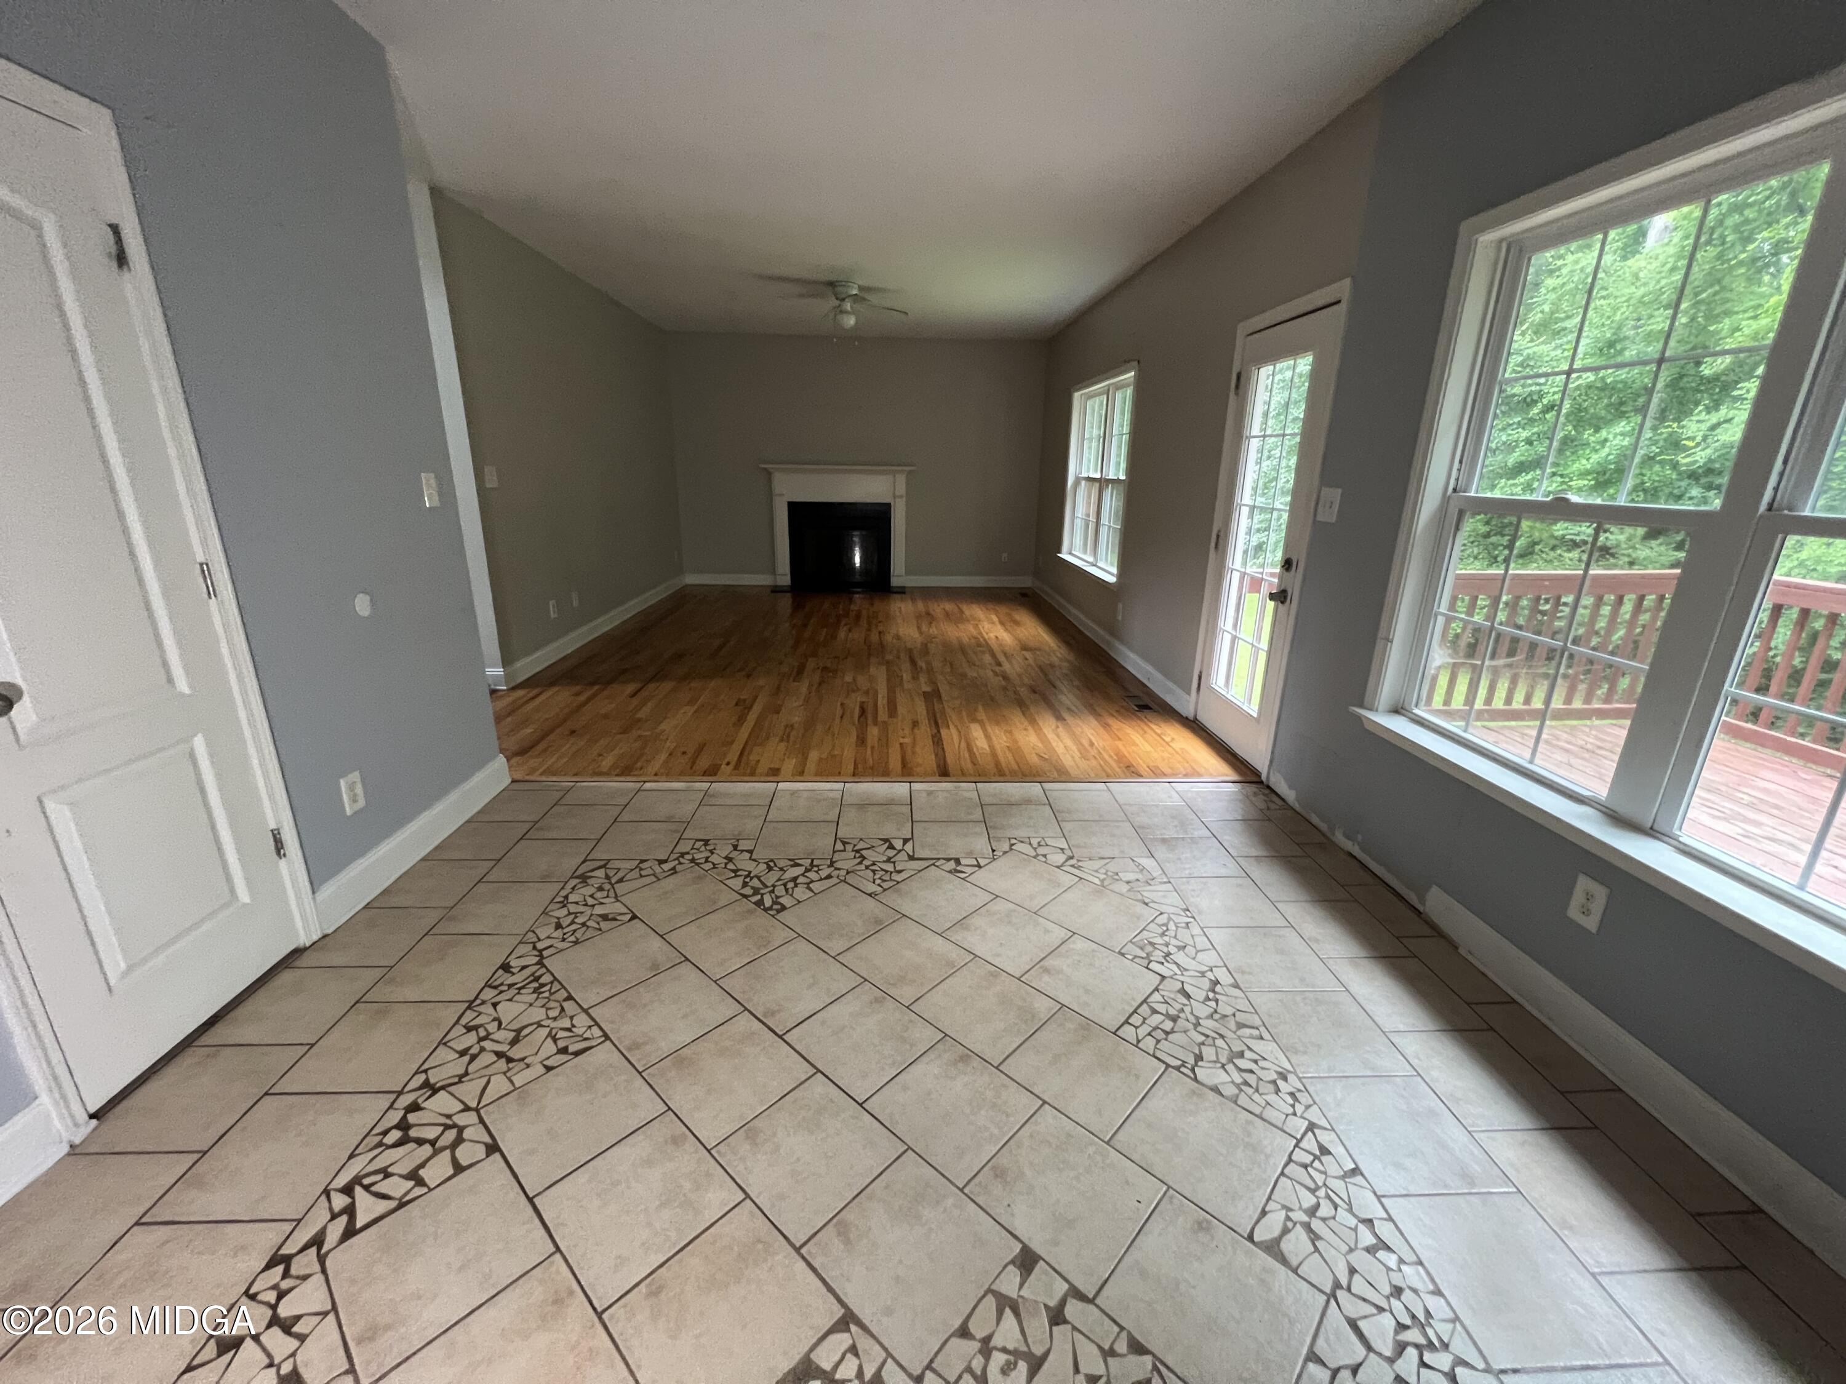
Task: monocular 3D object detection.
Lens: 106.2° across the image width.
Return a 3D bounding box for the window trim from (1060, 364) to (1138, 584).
[{"bbox_3d":[1.524,-1.911,6.195,0.120,1.620,2.020,0,18,-3],"label":"window trim"}]

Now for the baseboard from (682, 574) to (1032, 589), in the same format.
[{"bbox_3d":[-0.749,-1.364,8.518,4.260,0.128,0.020,0,18,-3],"label":"baseboard"}]

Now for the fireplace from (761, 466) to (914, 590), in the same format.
[{"bbox_3d":[-0.980,-1.935,8.241,1.800,1.400,0.200,0,18,-3],"label":"fireplace"}]

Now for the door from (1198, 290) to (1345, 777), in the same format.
[{"bbox_3d":[1.649,-0.698,3.393,0.050,2.020,0.780,0,18,-3],"label":"door"}]

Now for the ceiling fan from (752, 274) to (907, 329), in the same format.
[{"bbox_3d":[-0.596,-3.031,5.393,1.220,0.350,1.220,0,18,-3],"label":"ceiling fan"}]

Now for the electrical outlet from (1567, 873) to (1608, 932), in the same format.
[{"bbox_3d":[1.693,0.539,1.769,0.012,0.121,0.076,0,18,-3],"label":"electrical outlet"}]

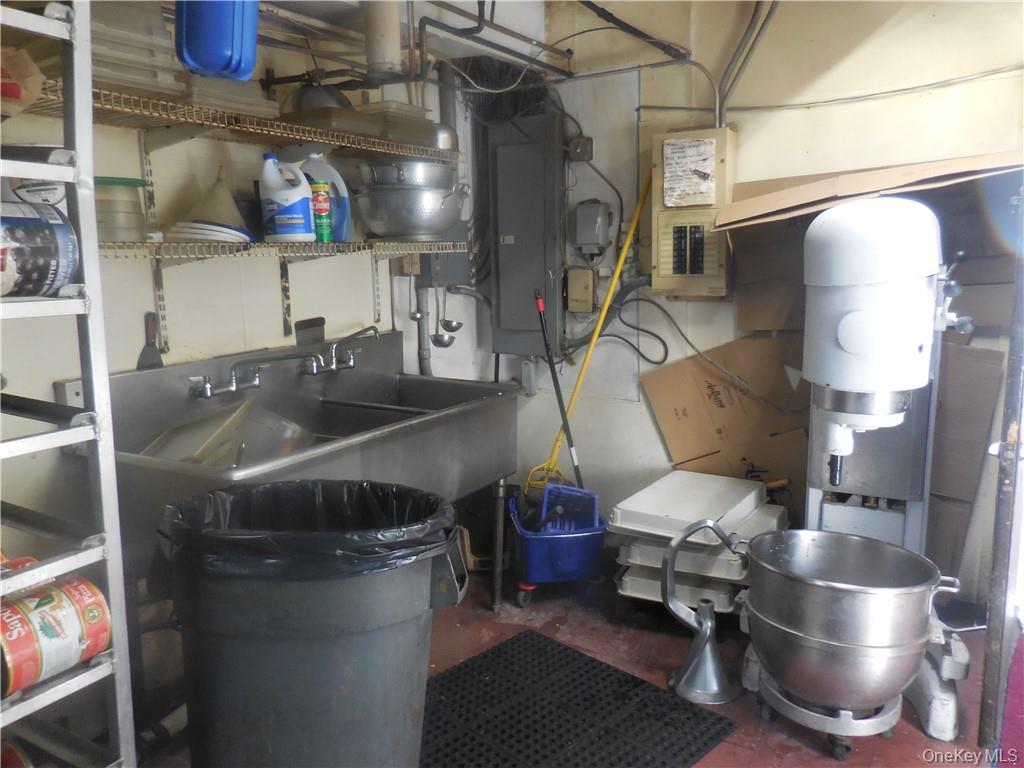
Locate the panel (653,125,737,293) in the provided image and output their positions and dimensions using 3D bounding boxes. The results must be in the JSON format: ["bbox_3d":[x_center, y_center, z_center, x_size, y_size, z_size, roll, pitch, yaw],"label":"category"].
[{"bbox_3d":[0.758,-0.710,3.107,0.315,0.660,0.110,4,11,31],"label":"panel"}]

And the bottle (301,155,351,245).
[{"bbox_3d":[-0.667,-0.660,2.670,0.175,0.320,0.130,-6,11,-25],"label":"bottle"}]

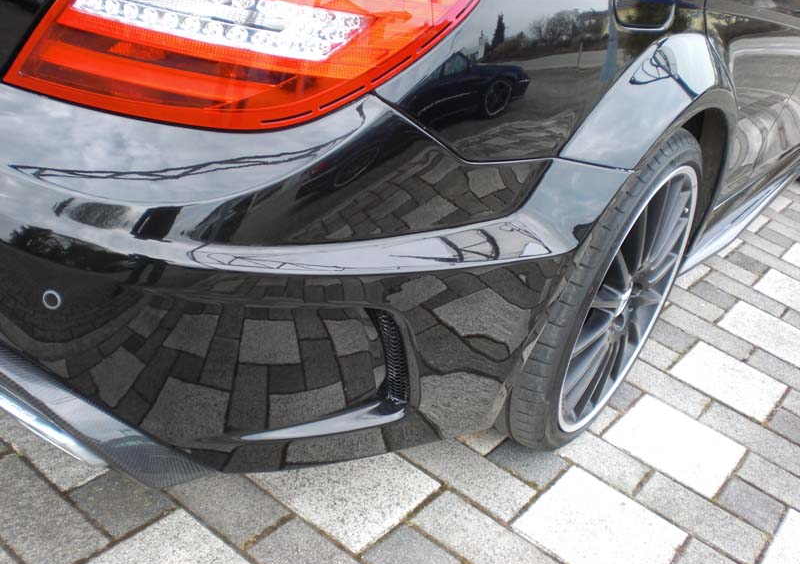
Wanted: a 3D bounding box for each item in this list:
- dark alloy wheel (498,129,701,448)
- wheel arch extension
[{"bbox_3d":[0.319,-0.015,1.622,0.270,0.648,0.648,28,29,26],"label":"dark alloy wheel"},{"bbox_3d":[0.438,-0.200,1.485,0.130,0.430,0.750,28,29,26],"label":"wheel arch extension"}]

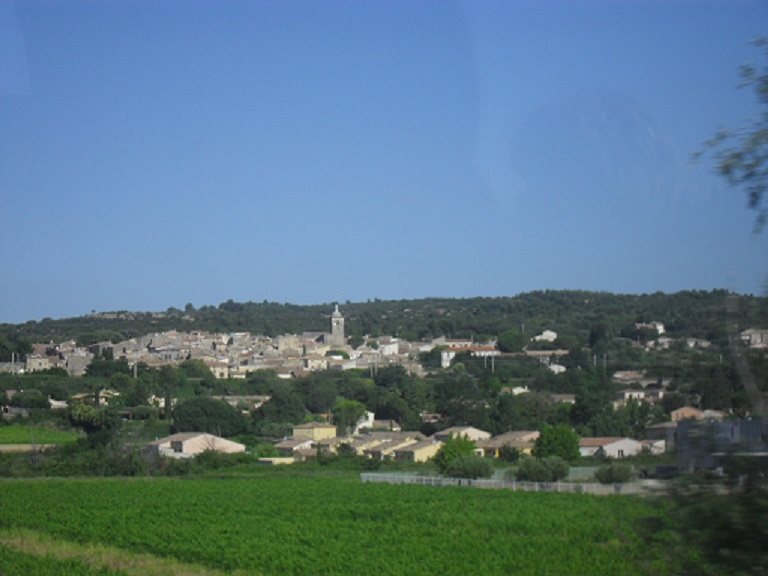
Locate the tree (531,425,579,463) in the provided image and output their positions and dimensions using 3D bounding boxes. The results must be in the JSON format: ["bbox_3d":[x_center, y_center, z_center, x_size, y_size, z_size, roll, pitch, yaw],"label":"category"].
[{"bbox_3d":[36.300,32.900,416.000,10.000,8.200,9.600,0,-3,5],"label":"tree"}]

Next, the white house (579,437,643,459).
[{"bbox_3d":[49.700,35.400,435.000,14.300,4.900,10.000,0,-3,-5],"label":"white house"}]

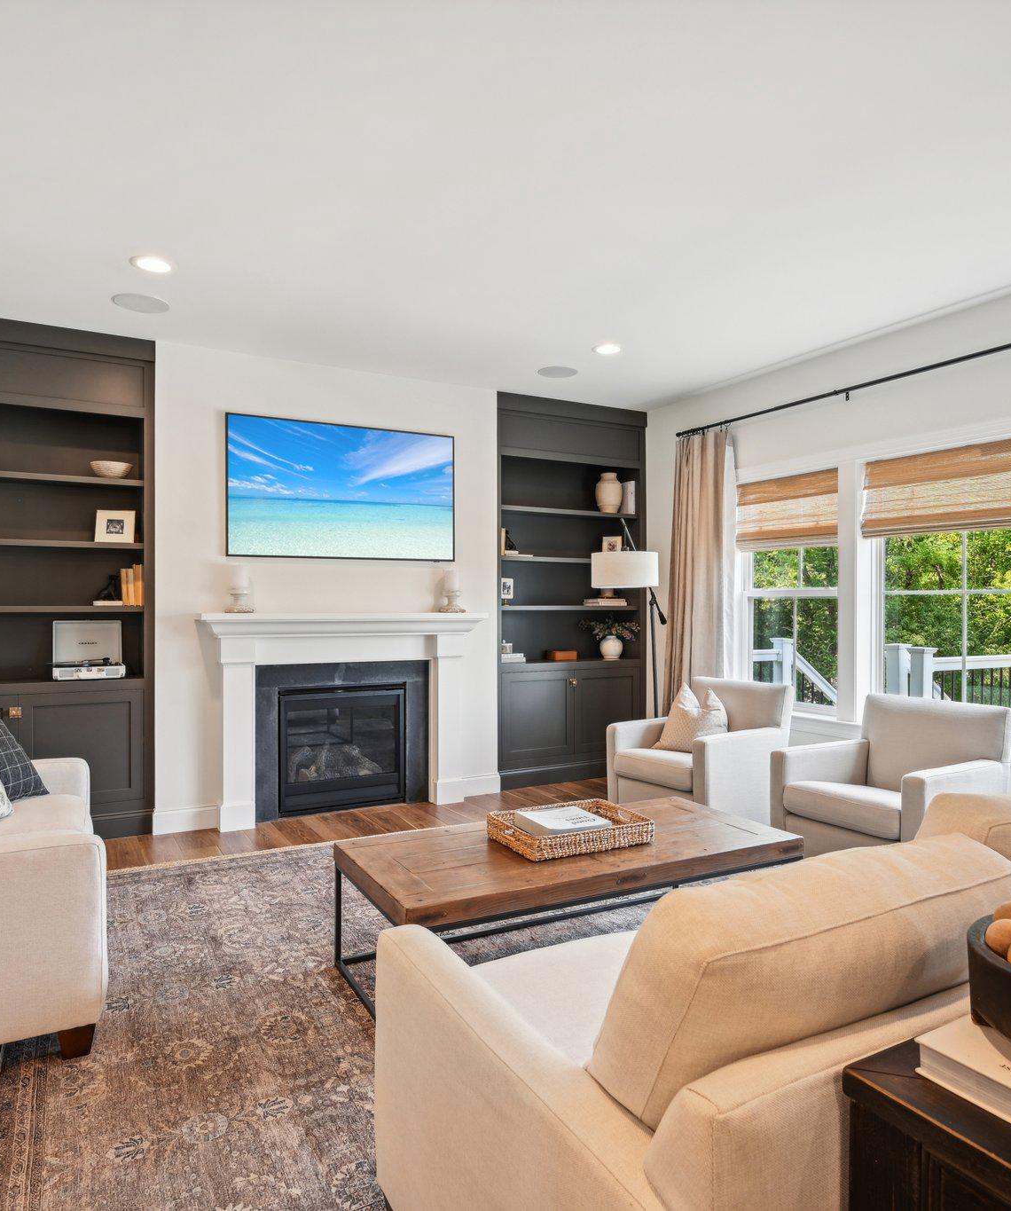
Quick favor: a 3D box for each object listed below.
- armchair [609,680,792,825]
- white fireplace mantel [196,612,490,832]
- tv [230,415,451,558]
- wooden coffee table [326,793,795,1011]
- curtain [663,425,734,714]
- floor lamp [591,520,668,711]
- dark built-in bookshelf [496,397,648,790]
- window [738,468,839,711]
[{"bbox_3d":[1.112,0.875,4.620,0.800,0.830,0.710,0,0,-40],"label":"armchair"},{"bbox_3d":[-0.934,0.663,4.900,1.760,1.234,0.250,0,0,-29],"label":"white fireplace mantel"},{"bbox_3d":[-0.975,-0.704,5.029,1.455,0.825,0.040,0,0,-29],"label":"tv"},{"bbox_3d":[0.252,1.066,2.936,1.555,0.425,0.700,0,0,-29],"label":"wooden coffee table"},{"bbox_3d":[1.313,0.037,5.628,0.140,2.480,0.650,0,0,-29],"label":"curtain"},{"bbox_3d":[0.895,0.347,5.500,0.450,1.870,0.900,0,0,28],"label":"floor lamp"},{"bbox_3d":[0.435,-0.091,6.072,1.340,2.760,0.370,0,0,-29],"label":"dark built-in bookshelf"},{"bbox_3d":[1.773,-0.083,5.029,0.110,1.430,0.830,0,0,-29],"label":"window"}]

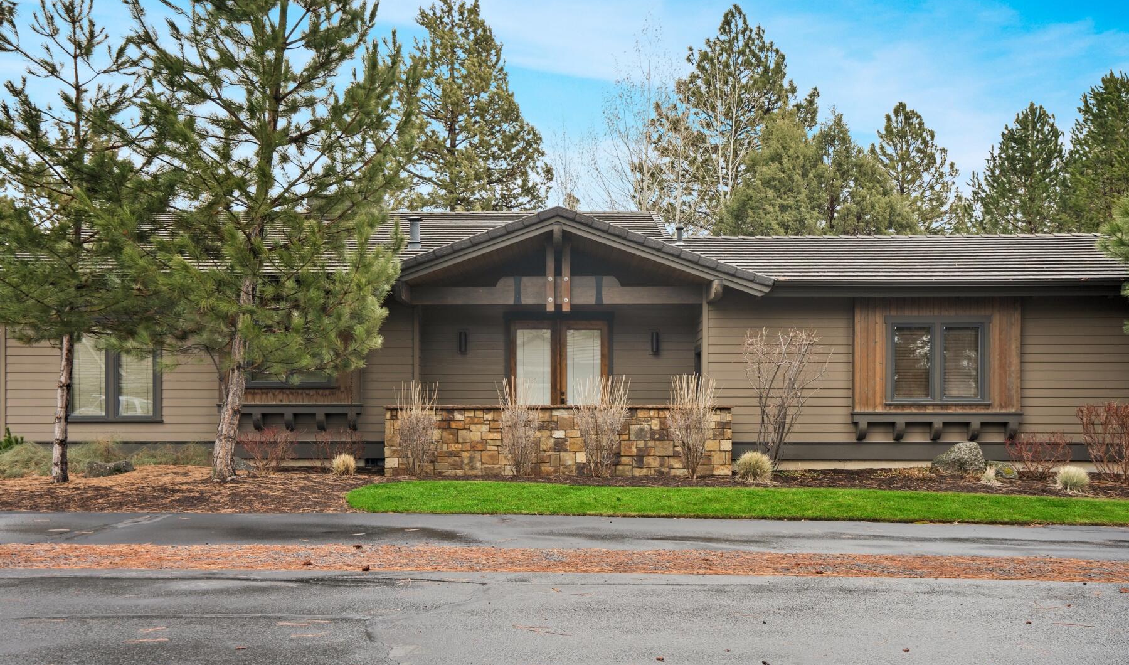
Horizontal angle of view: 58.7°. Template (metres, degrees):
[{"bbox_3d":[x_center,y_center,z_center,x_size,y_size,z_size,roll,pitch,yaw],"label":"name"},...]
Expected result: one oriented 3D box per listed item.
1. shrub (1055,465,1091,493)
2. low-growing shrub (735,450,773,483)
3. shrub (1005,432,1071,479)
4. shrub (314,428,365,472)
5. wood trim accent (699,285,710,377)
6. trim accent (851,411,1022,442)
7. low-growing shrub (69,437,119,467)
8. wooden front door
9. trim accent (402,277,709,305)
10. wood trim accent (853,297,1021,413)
[{"bbox_3d":[7.297,2.108,14.400,0.506,0.393,0.500,0,-1,0],"label":"shrub"},{"bbox_3d":[2.976,2.105,15.750,0.600,0.500,0.570,0,0,0],"label":"low-growing shrub"},{"bbox_3d":[7.639,1.980,16.200,1.054,0.769,0.950,0,-1,0],"label":"shrub"},{"bbox_3d":[-3.836,2.021,17.150,0.880,0.760,0.800,0,0,0],"label":"shrub"},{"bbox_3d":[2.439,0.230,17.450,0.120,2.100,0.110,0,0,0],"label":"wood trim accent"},{"bbox_3d":[6.417,1.628,17.300,2.950,0.520,0.300,0,0,0],"label":"trim accent"},{"bbox_3d":[-8.050,2.087,17.200,0.937,0.605,0.850,0,-1,0],"label":"low-growing shrub"},{"bbox_3d":[-0.099,0.962,18.700,1.857,2.417,0.120,0,-1,0],"label":"wooden front door"},{"bbox_3d":[-0.155,-0.735,17.600,5.151,0.511,0.200,0,-1,0],"label":"trim accent"},{"bbox_3d":[6.443,0.396,17.330,2.880,2.000,0.200,0,0,0],"label":"wood trim accent"}]

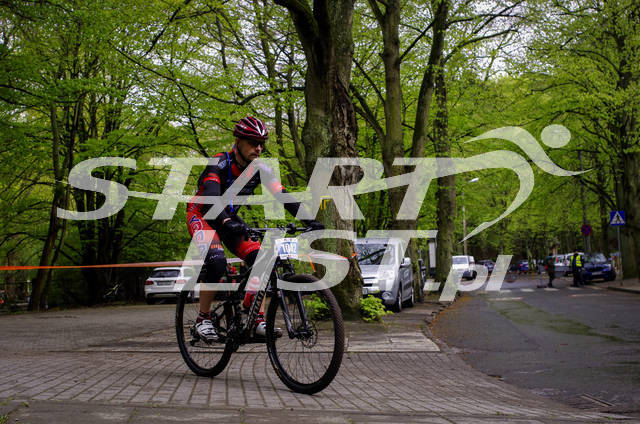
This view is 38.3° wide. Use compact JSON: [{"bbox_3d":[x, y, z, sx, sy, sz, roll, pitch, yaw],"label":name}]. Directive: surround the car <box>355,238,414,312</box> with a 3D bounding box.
[{"bbox_3d":[1.340,1.620,23.750,1.830,1.810,4.380,-3,-4,12],"label":"car"}]

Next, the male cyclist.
[{"bbox_3d":[-0.505,0.125,6.190,0.740,1.530,0.920,1,-3,-40],"label":"male cyclist"}]

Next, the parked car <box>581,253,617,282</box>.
[{"bbox_3d":[14.720,2.950,48.900,1.800,1.480,4.450,-4,-4,20],"label":"parked car"}]

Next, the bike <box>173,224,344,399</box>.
[{"bbox_3d":[-0.460,0.625,6.160,0.720,1.050,1.860,1,-3,-40],"label":"bike"}]

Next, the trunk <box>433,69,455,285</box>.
[{"bbox_3d":[5.930,-1.500,44.000,0.800,10.400,0.800,-2,-4,0],"label":"trunk"}]

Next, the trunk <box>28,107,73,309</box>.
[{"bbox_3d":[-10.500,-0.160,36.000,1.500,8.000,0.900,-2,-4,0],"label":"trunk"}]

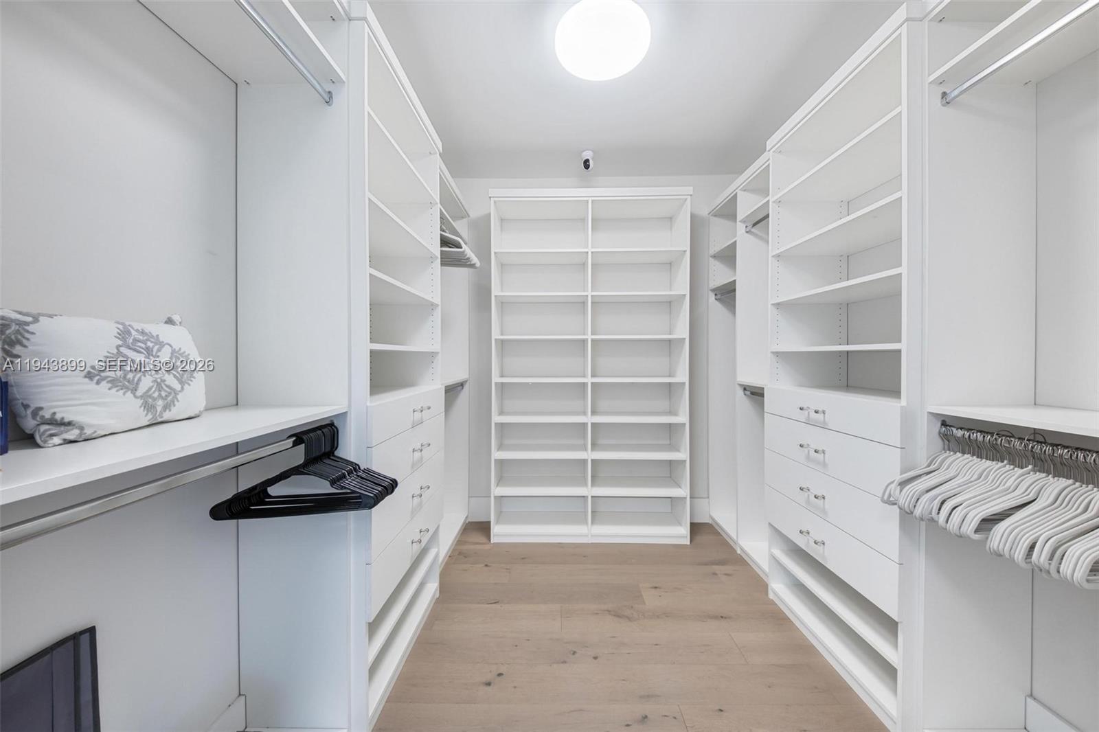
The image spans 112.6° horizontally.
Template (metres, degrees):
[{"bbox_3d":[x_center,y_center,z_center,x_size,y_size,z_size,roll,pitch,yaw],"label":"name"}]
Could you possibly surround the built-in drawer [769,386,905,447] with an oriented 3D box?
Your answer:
[{"bbox_3d":[1.359,0.193,1.598,0.402,0.141,0.764,0,1,1],"label":"built-in drawer"}]

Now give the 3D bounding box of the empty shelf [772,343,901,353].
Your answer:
[{"bbox_3d":[1.396,-0.075,1.606,0.390,0.019,0.734,0,1,1],"label":"empty shelf"}]

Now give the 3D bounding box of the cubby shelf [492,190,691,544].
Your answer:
[{"bbox_3d":[0.293,0.012,2.737,1.410,2.497,0.342,0,1,1],"label":"cubby shelf"}]

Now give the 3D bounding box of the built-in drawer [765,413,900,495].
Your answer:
[{"bbox_3d":[1.359,0.359,1.601,0.402,0.192,0.764,0,1,1],"label":"built-in drawer"}]

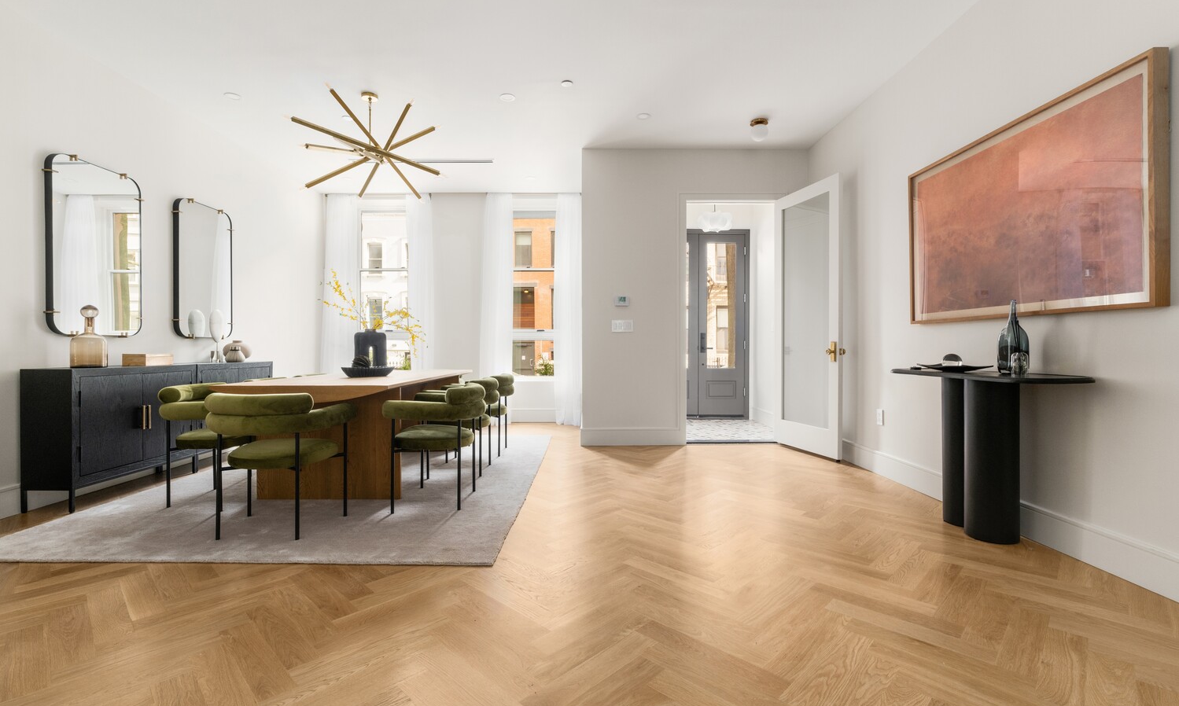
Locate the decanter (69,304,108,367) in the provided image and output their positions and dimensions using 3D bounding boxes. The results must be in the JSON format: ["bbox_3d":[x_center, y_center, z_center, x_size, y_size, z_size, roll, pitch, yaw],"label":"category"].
[{"bbox_3d":[-3.122,-0.104,3.270,0.170,0.385,0.170,0,0,-1],"label":"decanter"}]

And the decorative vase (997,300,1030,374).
[{"bbox_3d":[2.175,-0.082,2.714,0.120,0.382,0.120,0,1,-1],"label":"decorative vase"}]

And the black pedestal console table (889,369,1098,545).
[{"bbox_3d":[2.051,0.531,2.814,0.424,0.845,1.084,0,1,-1],"label":"black pedestal console table"}]

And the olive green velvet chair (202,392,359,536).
[{"bbox_3d":[-1.635,0.551,2.725,0.665,0.725,0.538,0,0,-1],"label":"olive green velvet chair"}]

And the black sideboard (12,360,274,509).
[{"bbox_3d":[-3.206,0.515,4.078,0.310,0.847,1.940,0,1,-1],"label":"black sideboard"}]

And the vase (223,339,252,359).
[{"bbox_3d":[-3.170,-0.017,4.720,0.214,0.197,0.214,0,0,-1],"label":"vase"}]

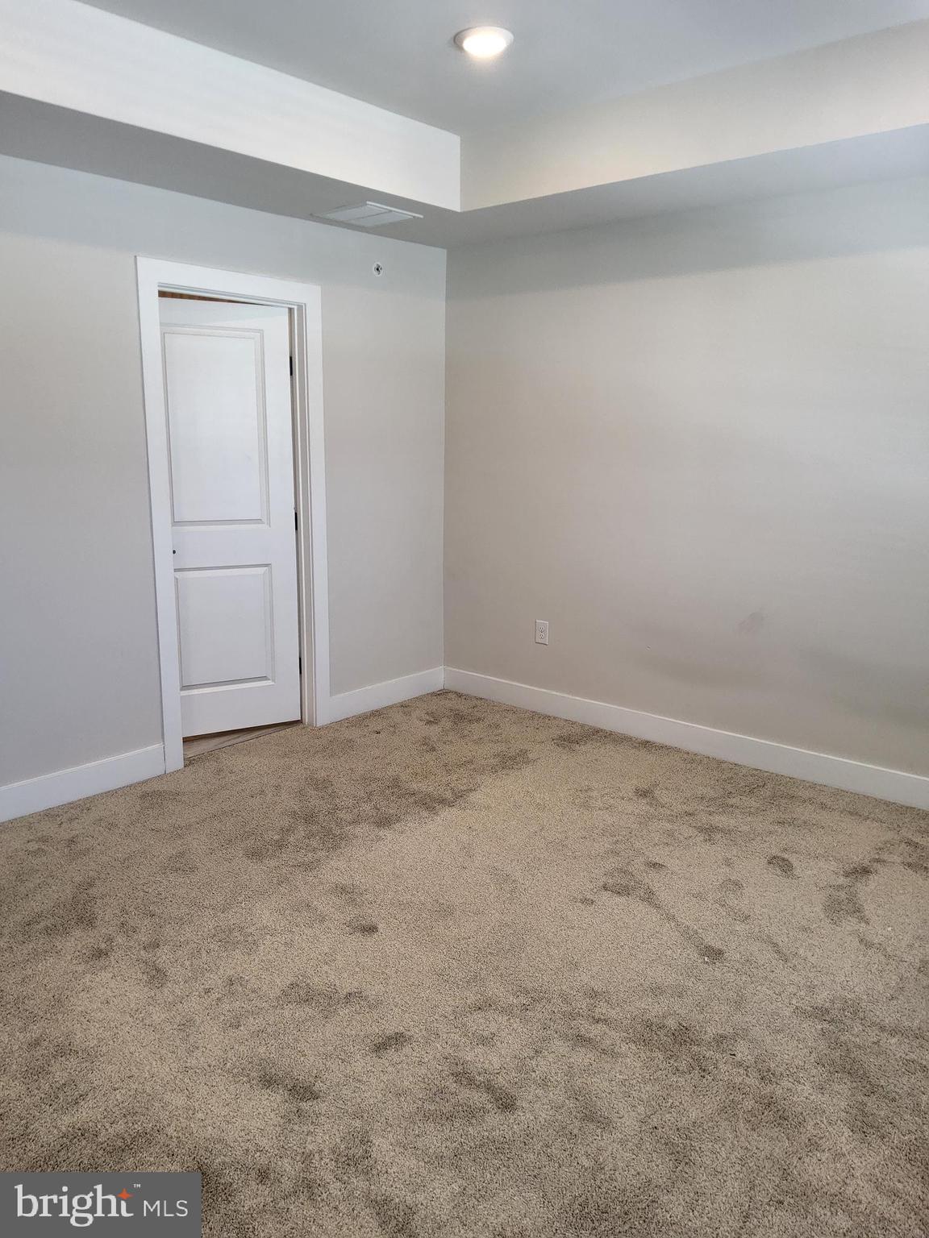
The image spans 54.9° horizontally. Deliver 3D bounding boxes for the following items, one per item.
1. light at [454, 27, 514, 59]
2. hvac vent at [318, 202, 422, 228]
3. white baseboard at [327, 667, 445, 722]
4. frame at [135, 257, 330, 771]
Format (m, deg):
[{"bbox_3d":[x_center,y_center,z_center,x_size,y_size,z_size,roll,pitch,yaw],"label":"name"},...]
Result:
[{"bbox_3d":[0.063,-1.840,2.870,0.191,0.035,0.191,0,12,0],"label":"light"},{"bbox_3d":[-0.429,-1.786,3.984,0.345,0.020,0.355,11,16,41],"label":"hvac vent"},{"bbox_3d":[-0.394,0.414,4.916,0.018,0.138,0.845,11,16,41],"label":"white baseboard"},{"bbox_3d":[-1.027,-0.445,4.103,0.135,2.149,0.926,11,16,41],"label":"frame"}]

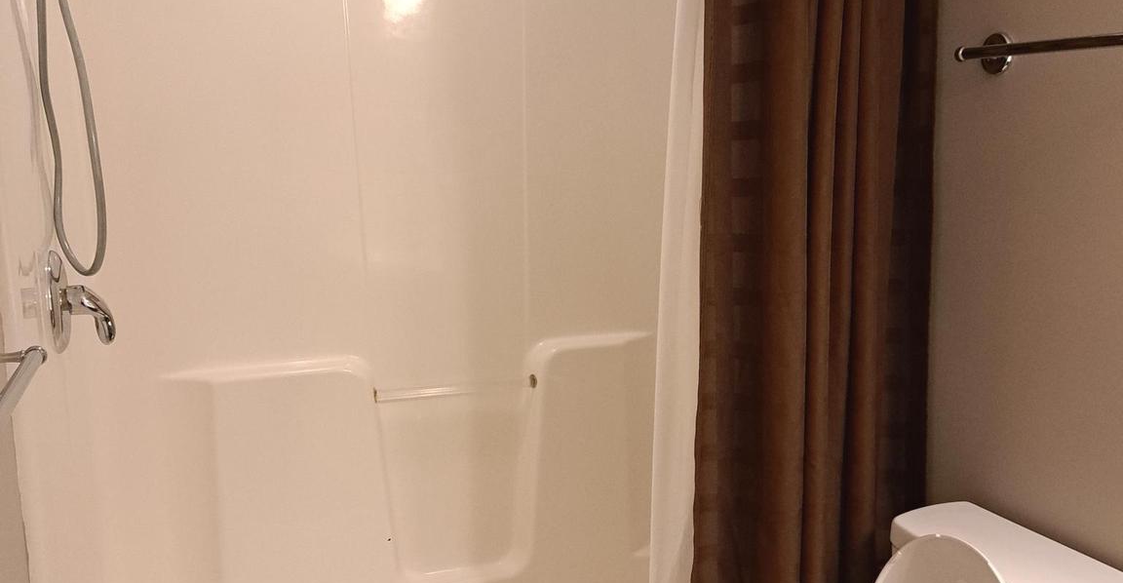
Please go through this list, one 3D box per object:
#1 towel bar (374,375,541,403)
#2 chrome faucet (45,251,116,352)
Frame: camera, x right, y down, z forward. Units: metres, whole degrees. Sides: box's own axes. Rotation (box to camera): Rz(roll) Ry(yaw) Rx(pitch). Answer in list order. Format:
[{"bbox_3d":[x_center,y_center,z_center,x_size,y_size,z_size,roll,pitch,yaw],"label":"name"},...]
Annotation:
[{"bbox_3d":[-0.252,0.229,2.446,0.380,0.025,0.026,-5,11,-18],"label":"towel bar"},{"bbox_3d":[-0.834,0.013,1.806,0.090,0.176,0.175,-5,11,-18],"label":"chrome faucet"}]

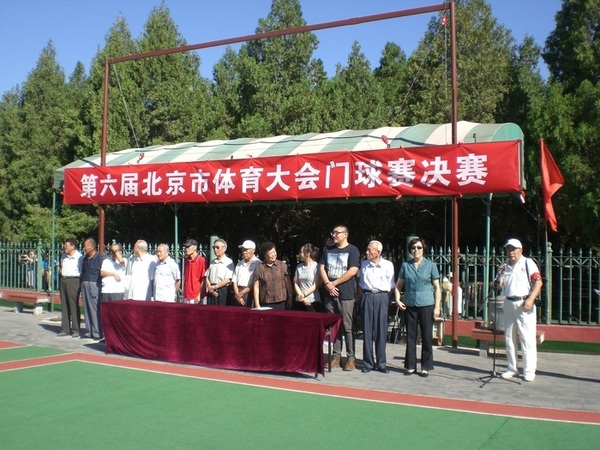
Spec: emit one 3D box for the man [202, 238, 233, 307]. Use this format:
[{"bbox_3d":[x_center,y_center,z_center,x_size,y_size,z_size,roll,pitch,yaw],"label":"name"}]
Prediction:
[{"bbox_3d":[-1.214,1.041,9.711,0.470,1.670,0.330,-1,-3,27],"label":"man"}]

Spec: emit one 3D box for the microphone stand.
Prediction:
[{"bbox_3d":[2.368,1.273,7.827,0.460,1.150,0.460,-1,-3,26],"label":"microphone stand"}]

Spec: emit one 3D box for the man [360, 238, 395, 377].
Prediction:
[{"bbox_3d":[0.963,1.018,8.211,0.480,1.650,0.300,0,-3,18],"label":"man"}]

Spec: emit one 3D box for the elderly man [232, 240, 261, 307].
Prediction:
[{"bbox_3d":[-0.772,1.058,9.461,0.470,1.670,0.330,-1,-3,30],"label":"elderly man"}]

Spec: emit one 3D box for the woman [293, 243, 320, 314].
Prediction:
[{"bbox_3d":[0.097,1.066,9.100,0.400,1.610,0.300,0,-1,23],"label":"woman"}]

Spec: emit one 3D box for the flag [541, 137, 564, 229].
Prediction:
[{"bbox_3d":[4.063,-0.636,10.600,0.400,1.500,0.220,0,-1,14],"label":"flag"}]

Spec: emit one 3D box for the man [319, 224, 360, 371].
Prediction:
[{"bbox_3d":[0.525,0.940,8.650,0.530,1.850,0.370,0,-1,22],"label":"man"}]

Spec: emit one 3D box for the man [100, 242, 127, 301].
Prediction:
[{"bbox_3d":[-3.072,1.079,10.850,0.460,1.610,0.360,0,-1,6],"label":"man"}]

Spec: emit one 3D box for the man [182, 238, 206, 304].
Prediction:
[{"bbox_3d":[-1.609,1.059,9.961,0.430,1.680,0.300,-1,-3,30],"label":"man"}]

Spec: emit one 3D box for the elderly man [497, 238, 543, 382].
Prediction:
[{"bbox_3d":[2.672,1.018,8.020,0.530,1.700,0.400,-1,-2,41],"label":"elderly man"}]

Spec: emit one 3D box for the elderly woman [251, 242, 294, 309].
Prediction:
[{"bbox_3d":[-0.384,1.055,9.200,0.520,1.630,0.360,0,-1,0],"label":"elderly woman"}]

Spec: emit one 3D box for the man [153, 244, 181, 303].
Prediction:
[{"bbox_3d":[-2.105,1.115,10.312,0.460,1.620,0.310,-1,-3,22],"label":"man"}]

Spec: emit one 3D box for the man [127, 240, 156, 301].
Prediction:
[{"bbox_3d":[-2.523,1.057,10.550,0.470,1.650,0.340,0,-1,20],"label":"man"}]

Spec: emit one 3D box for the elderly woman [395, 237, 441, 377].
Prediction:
[{"bbox_3d":[1.416,0.977,7.941,0.530,1.660,0.310,0,-3,14],"label":"elderly woman"}]

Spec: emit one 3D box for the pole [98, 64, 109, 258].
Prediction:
[{"bbox_3d":[-4.101,-0.747,13.700,0.110,5.370,0.110,1,-1,28],"label":"pole"}]

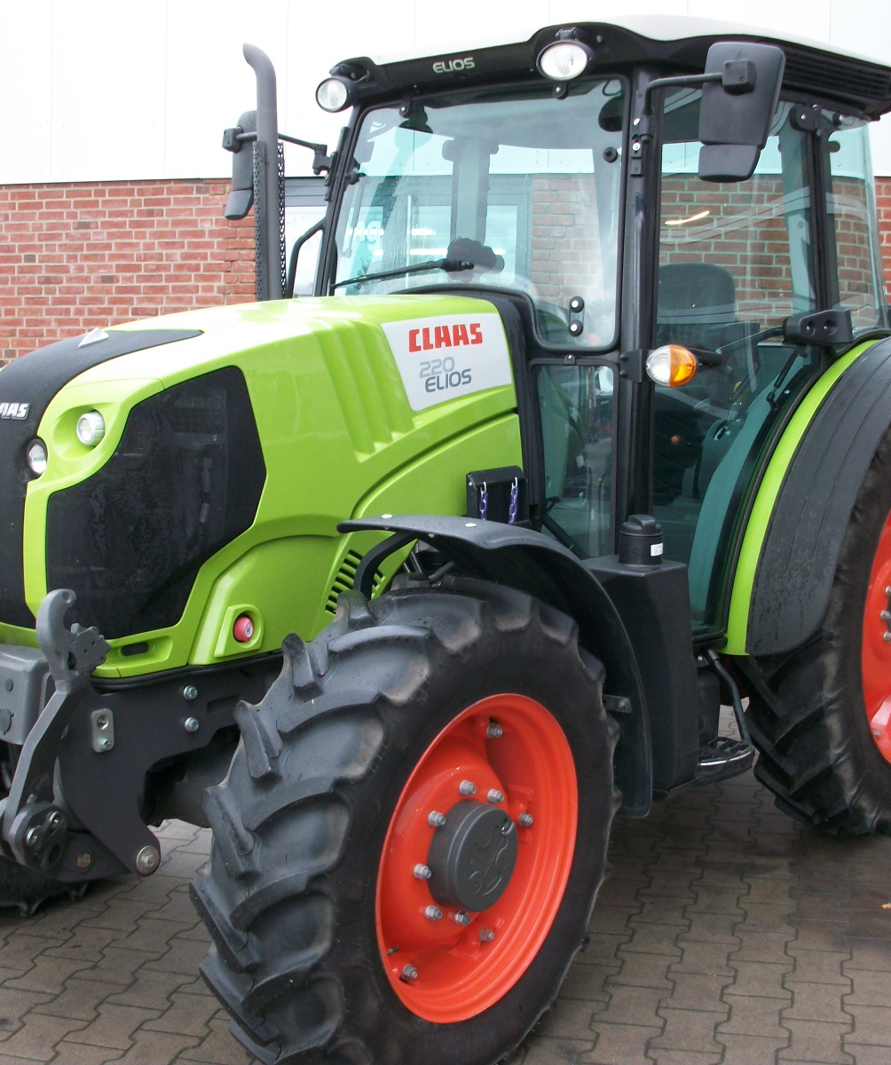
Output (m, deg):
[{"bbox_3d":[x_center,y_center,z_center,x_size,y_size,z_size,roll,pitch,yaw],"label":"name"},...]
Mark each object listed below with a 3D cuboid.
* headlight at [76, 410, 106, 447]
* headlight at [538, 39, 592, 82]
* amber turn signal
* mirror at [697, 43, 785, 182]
[{"bbox_3d":[-0.691,-0.203,2.809,0.064,0.067,0.046,8,11,41],"label":"headlight"},{"bbox_3d":[0.311,-1.176,3.590,0.140,0.105,0.090,7,10,35],"label":"headlight"},{"bbox_3d":[0.575,-0.412,3.581,0.140,0.106,0.075,8,11,41],"label":"amber turn signal"},{"bbox_3d":[0.684,-0.967,3.325,0.197,0.330,0.088,4,9,21],"label":"mirror"}]

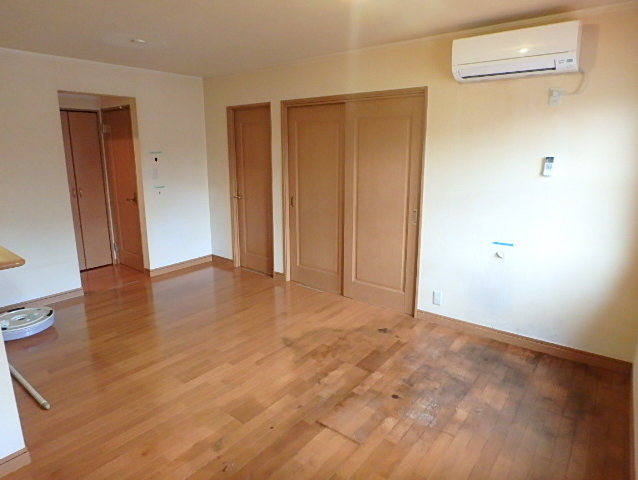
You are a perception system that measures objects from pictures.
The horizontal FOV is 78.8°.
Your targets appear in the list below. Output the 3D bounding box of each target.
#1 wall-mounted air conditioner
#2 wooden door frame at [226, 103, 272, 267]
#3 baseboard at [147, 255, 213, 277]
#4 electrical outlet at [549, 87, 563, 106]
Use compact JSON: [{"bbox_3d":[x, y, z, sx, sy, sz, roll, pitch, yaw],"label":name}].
[{"bbox_3d":[1.353,-1.287,2.717,0.790,0.272,0.225,10,16,37],"label":"wall-mounted air conditioner"},{"bbox_3d":[-0.813,-0.587,4.802,0.745,2.050,0.120,10,16,37],"label":"wooden door frame"},{"bbox_3d":[-1.793,0.340,5.143,0.015,0.082,0.930,10,16,37],"label":"baseboard"},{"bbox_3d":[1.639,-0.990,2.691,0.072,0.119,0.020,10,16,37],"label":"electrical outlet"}]

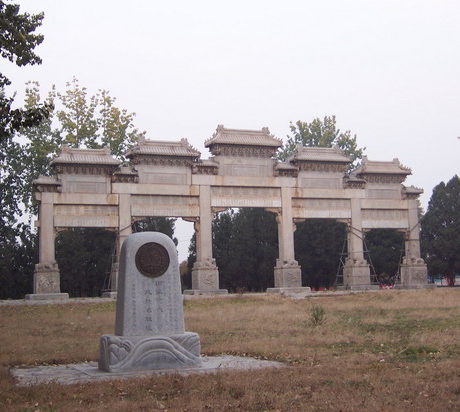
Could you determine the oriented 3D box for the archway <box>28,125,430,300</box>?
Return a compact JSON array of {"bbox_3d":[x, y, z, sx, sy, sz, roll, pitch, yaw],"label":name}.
[{"bbox_3d":[1.194,0.237,57.409,31.429,12.297,2.450,1,-6,-22],"label":"archway"}]

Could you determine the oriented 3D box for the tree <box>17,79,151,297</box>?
[{"bbox_3d":[-12.255,-1.569,66.000,11.000,18.450,10.000,0,-6,-11],"label":"tree"}]

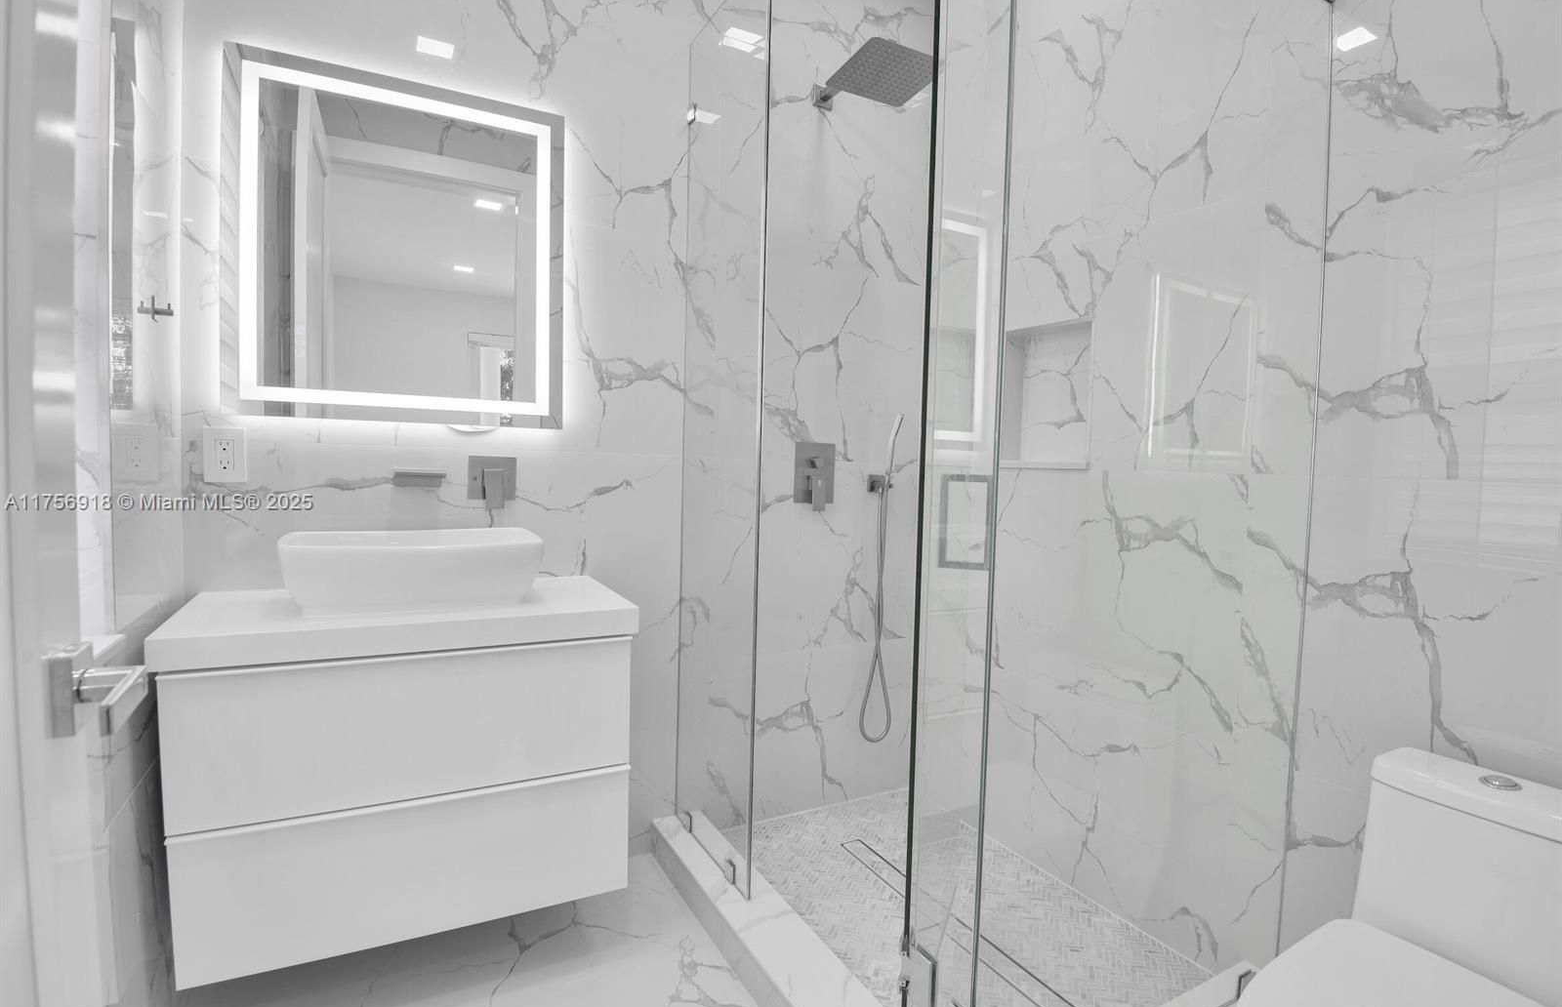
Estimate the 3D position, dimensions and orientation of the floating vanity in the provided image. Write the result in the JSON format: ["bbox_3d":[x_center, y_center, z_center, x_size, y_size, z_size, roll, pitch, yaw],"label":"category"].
[{"bbox_3d":[-0.791,0.523,1.625,0.835,0.623,0.443,0,4,-27],"label":"floating vanity"}]

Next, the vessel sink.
[{"bbox_3d":[-0.794,0.143,1.610,0.494,0.136,0.363,0,4,-27],"label":"vessel sink"}]

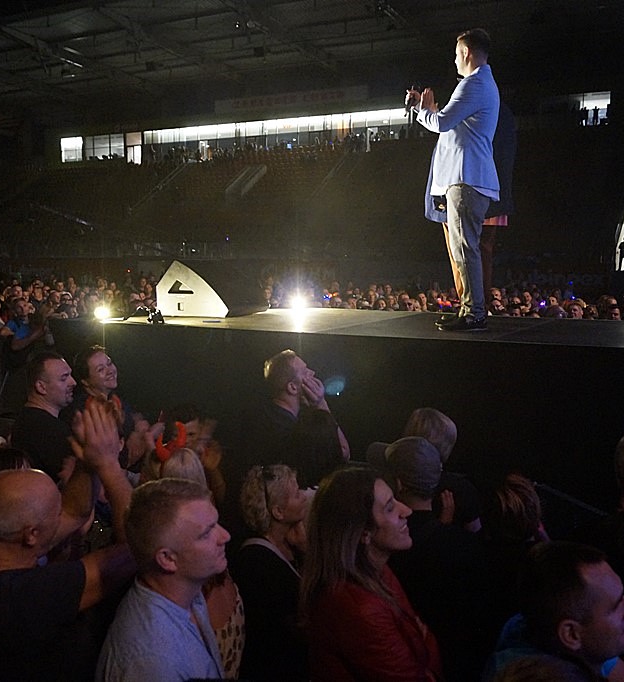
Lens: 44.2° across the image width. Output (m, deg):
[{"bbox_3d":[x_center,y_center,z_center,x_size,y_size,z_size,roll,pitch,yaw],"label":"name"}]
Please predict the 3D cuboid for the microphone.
[{"bbox_3d":[0.613,-1.467,4.704,0.050,0.240,0.050,17,-25,8],"label":"microphone"}]

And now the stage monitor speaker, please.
[{"bbox_3d":[-0.730,-0.406,5.736,0.530,0.390,0.760,2,7,15],"label":"stage monitor speaker"}]

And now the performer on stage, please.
[{"bbox_3d":[0.879,-0.955,4.637,0.540,1.760,0.470,4,8,28],"label":"performer on stage"}]

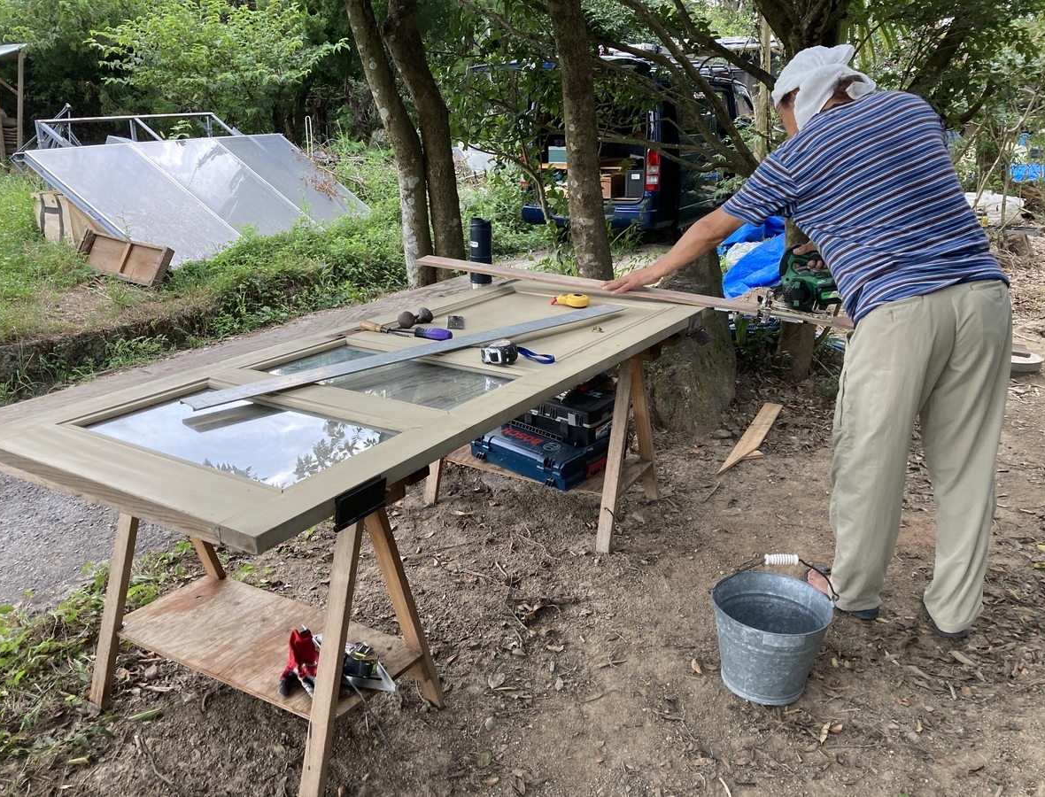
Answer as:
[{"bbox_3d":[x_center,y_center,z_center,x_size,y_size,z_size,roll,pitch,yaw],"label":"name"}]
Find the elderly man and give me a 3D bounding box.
[{"bbox_3d":[0.830,-0.237,2.574,0.600,1.500,1.300,-12,22,-34],"label":"elderly man"}]

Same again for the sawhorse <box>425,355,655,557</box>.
[{"bbox_3d":[0.070,0.081,2.969,0.720,0.635,0.450,11,21,29],"label":"sawhorse"}]

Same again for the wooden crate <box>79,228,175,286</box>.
[{"bbox_3d":[-2.772,-0.961,6.000,0.600,0.300,0.120,16,-16,4],"label":"wooden crate"}]

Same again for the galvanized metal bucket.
[{"bbox_3d":[0.595,0.582,2.083,0.280,0.240,0.280,1,18,0],"label":"galvanized metal bucket"}]

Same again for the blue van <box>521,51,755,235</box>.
[{"bbox_3d":[1.877,-3.263,11.152,1.690,1.980,4.500,11,20,28],"label":"blue van"}]

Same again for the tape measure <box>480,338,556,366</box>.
[{"bbox_3d":[-0.015,-0.120,2.392,0.165,0.042,0.100,11,21,29],"label":"tape measure"}]

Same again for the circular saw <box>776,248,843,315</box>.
[{"bbox_3d":[0.920,-0.374,2.760,0.280,0.225,0.190,14,22,36],"label":"circular saw"}]

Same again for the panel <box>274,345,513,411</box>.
[{"bbox_3d":[-0.354,-0.066,2.328,0.660,0.012,0.370,11,21,29],"label":"panel"}]

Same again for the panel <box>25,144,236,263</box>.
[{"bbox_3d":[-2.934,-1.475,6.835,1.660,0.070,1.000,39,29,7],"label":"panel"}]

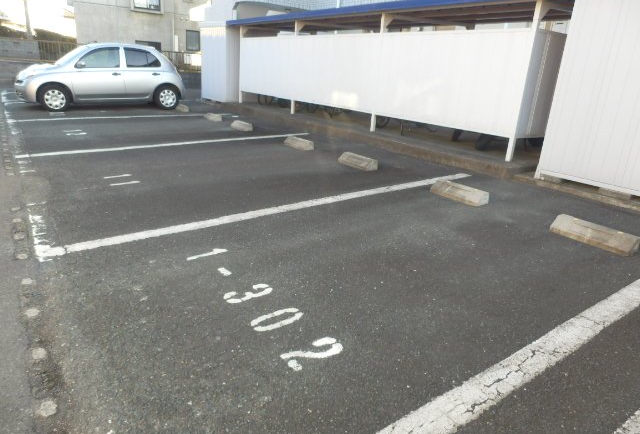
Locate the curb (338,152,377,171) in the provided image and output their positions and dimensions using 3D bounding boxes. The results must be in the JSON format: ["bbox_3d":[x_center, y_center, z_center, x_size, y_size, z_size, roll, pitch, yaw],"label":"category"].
[{"bbox_3d":[0.490,-0.729,5.814,0.156,0.113,0.606,-11,24,-34],"label":"curb"}]

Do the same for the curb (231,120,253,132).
[{"bbox_3d":[-1.501,-1.743,8.458,0.156,0.113,0.606,-11,24,-34],"label":"curb"}]

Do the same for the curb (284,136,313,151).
[{"bbox_3d":[-0.337,-1.155,6.925,0.156,0.113,0.606,-11,24,-34],"label":"curb"}]

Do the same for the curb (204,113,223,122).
[{"bbox_3d":[-2.306,-2.149,9.518,0.156,0.113,0.606,-11,24,-34],"label":"curb"}]

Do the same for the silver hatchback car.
[{"bbox_3d":[-5.248,-3.411,10.722,3.700,1.525,1.670,-11,23,-33],"label":"silver hatchback car"}]

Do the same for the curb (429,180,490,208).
[{"bbox_3d":[1.430,-0.258,4.587,0.156,0.113,0.606,-11,24,-34],"label":"curb"}]

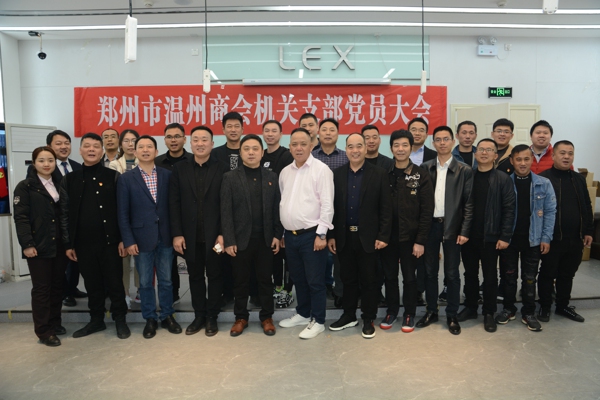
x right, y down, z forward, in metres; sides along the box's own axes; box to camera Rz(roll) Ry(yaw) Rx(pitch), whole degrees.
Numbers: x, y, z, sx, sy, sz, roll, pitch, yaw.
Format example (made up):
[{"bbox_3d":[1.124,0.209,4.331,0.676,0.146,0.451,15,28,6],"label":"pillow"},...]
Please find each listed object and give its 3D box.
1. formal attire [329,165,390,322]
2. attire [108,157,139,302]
[{"bbox_3d":[0.507,0.362,3.437,0.560,1.347,0.320,1,5,16],"label":"formal attire"},{"bbox_3d":[-1.702,0.283,3.837,0.450,1.393,0.280,-2,5,-20],"label":"attire"}]

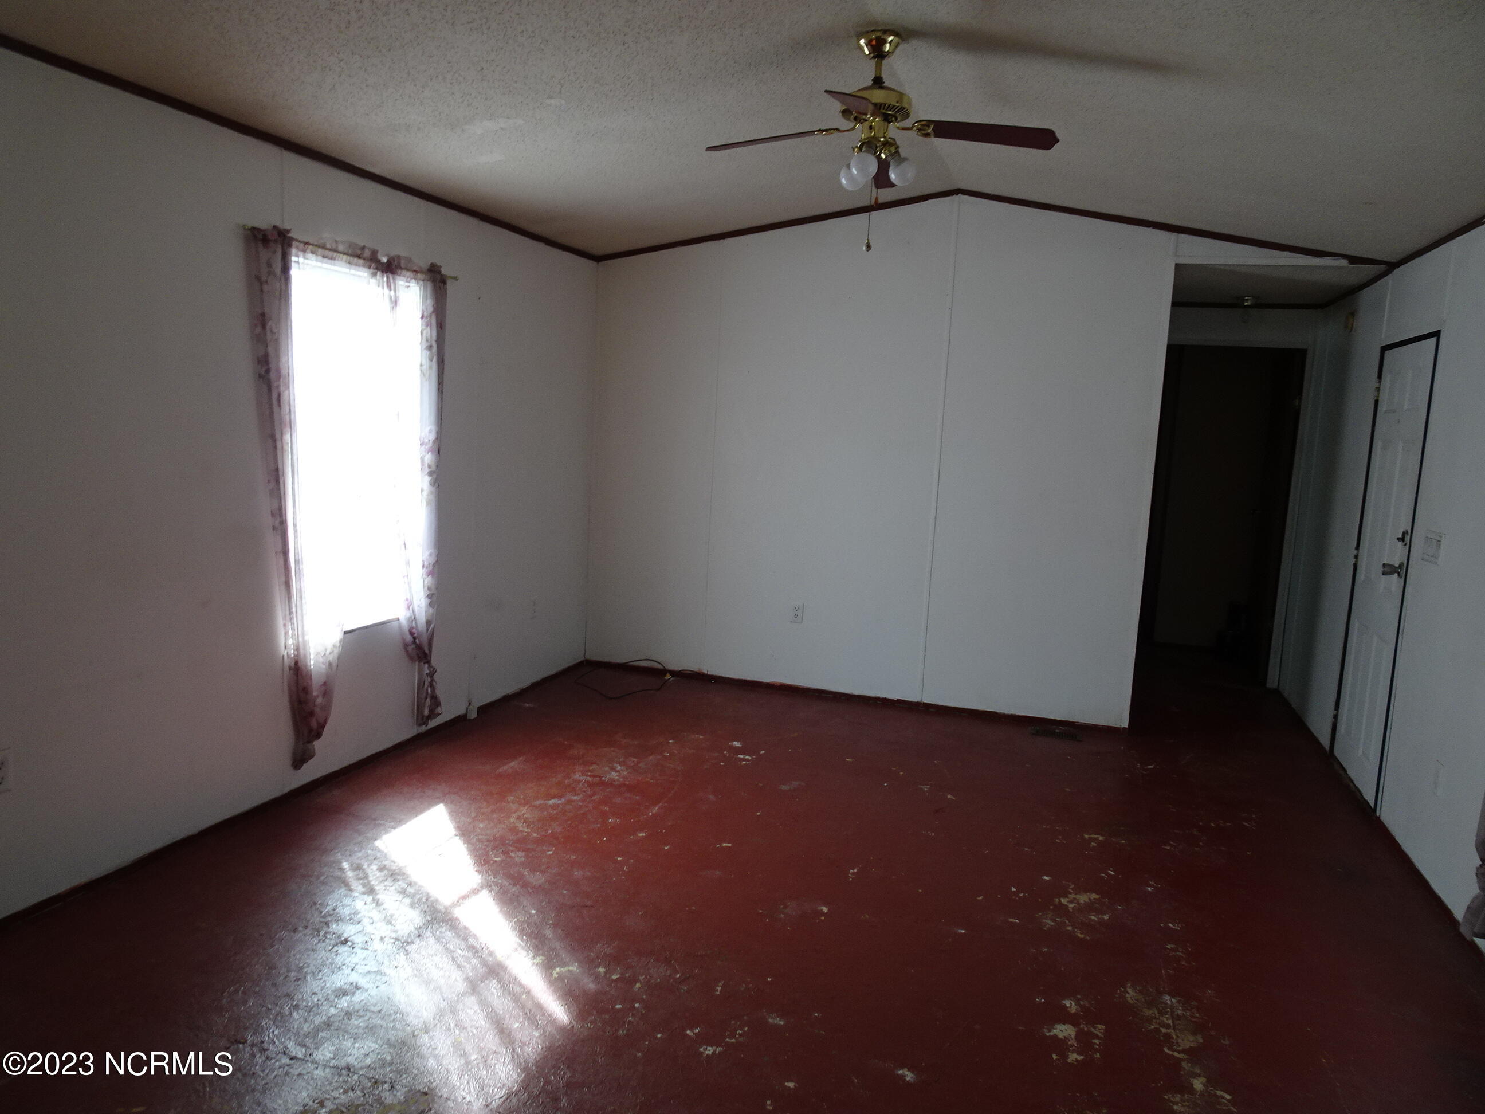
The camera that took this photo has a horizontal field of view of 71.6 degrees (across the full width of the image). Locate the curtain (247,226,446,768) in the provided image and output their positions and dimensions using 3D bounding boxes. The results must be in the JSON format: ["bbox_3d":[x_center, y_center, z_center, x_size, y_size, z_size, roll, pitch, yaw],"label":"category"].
[{"bbox_3d":[-1.479,-0.179,4.011,0.110,1.955,1.088,5,8,18],"label":"curtain"}]

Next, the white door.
[{"bbox_3d":[2.782,0.042,4.461,0.055,1.904,0.801,5,8,18],"label":"white door"}]

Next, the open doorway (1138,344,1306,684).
[{"bbox_3d":[2.910,-0.252,6.338,0.776,2.033,0.110,5,8,18],"label":"open doorway"}]

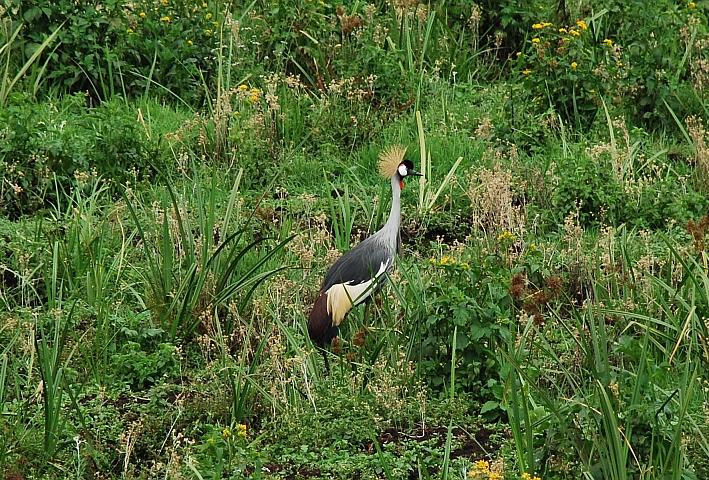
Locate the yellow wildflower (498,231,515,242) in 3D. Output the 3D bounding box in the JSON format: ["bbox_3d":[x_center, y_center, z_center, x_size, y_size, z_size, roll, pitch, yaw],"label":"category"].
[{"bbox_3d":[0.600,-0.014,15.900,0.063,0.045,0.058,0,10,0],"label":"yellow wildflower"}]

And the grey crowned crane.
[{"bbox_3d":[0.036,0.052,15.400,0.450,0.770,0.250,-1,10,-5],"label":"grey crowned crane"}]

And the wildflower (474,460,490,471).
[{"bbox_3d":[0.439,0.773,13.800,0.055,0.036,0.052,0,10,0],"label":"wildflower"}]

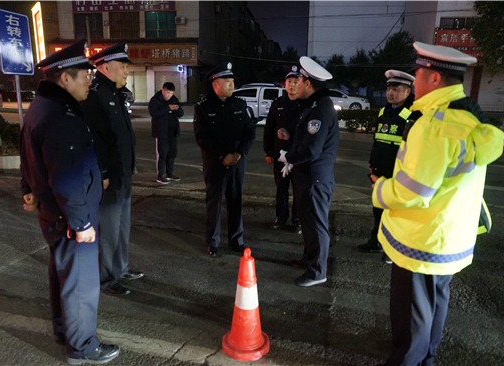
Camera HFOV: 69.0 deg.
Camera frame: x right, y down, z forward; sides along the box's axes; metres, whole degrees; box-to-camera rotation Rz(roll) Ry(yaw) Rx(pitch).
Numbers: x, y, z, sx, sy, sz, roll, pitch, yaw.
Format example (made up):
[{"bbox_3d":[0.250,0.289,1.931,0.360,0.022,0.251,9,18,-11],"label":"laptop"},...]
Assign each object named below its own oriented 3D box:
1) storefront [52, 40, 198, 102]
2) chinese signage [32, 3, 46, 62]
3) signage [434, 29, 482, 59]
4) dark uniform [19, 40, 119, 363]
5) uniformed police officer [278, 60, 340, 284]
[{"bbox_3d":[-10.225,-8.943,29.616,11.806,4.738,1.600,0,14,0],"label":"storefront"},{"bbox_3d":[-15.696,-10.980,27.000,0.300,4.400,1.700,-10,17,-42],"label":"chinese signage"},{"bbox_3d":[14.406,-9.535,25.500,3.400,2.300,0.200,2,13,2],"label":"signage"},{"bbox_3d":[-0.960,0.145,1.990,0.450,1.750,0.540,-2,13,-14],"label":"dark uniform"},{"bbox_3d":[0.512,-0.067,2.952,0.420,1.810,0.520,3,14,12],"label":"uniformed police officer"}]

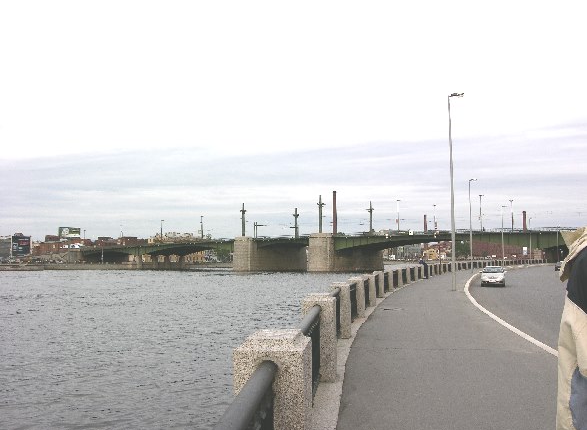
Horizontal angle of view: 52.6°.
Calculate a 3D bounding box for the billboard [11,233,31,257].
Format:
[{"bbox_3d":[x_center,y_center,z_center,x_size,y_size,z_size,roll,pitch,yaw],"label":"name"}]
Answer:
[{"bbox_3d":[-121.514,14.067,265.000,8.300,10.000,0.500,2,-5,-30],"label":"billboard"}]

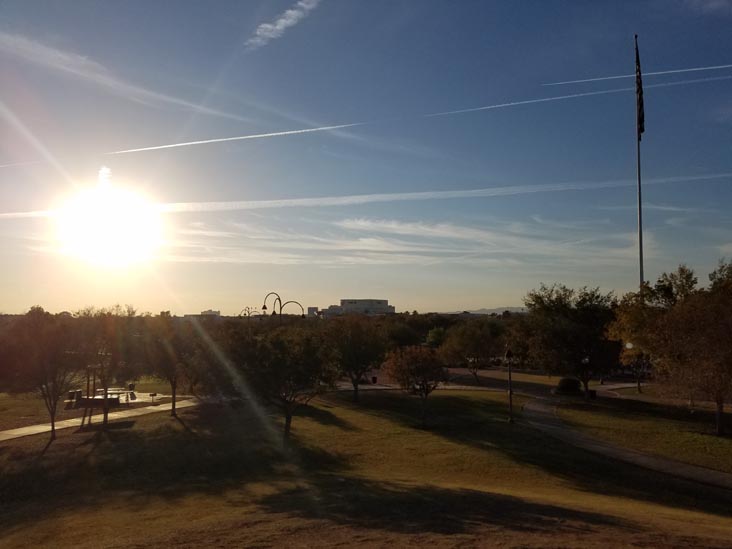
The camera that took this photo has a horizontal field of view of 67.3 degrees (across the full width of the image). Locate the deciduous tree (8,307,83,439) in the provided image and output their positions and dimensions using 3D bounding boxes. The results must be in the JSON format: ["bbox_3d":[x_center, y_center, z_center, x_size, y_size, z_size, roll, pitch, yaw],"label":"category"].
[{"bbox_3d":[-19.820,6.060,34.000,4.576,8.189,4.576,0,-5,0],"label":"deciduous tree"}]

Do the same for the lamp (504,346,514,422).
[{"bbox_3d":[9.527,7.319,36.500,0.500,5.028,0.500,0,-5,0],"label":"lamp"}]

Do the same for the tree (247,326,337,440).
[{"bbox_3d":[-4.404,6.443,32.500,5.320,6.760,5.202,0,-5,0],"label":"tree"}]

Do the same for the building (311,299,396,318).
[{"bbox_3d":[-13.808,38.900,558.856,84.031,29.000,45.000,0,-5,0],"label":"building"}]

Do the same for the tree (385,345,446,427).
[{"bbox_3d":[3.331,7.470,37.000,4.172,5.536,4.172,0,-5,0],"label":"tree"}]

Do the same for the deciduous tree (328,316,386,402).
[{"bbox_3d":[-0.819,8.194,53.000,5.591,8.316,5.591,0,-5,0],"label":"deciduous tree"}]

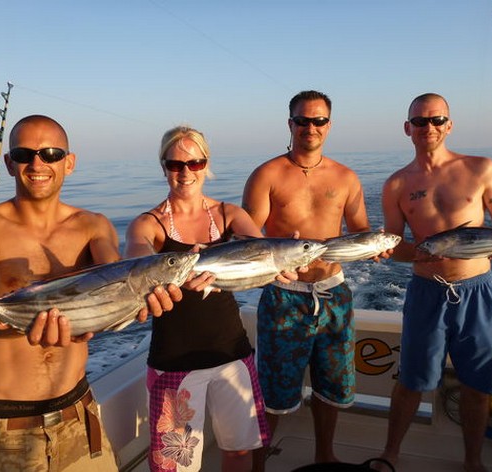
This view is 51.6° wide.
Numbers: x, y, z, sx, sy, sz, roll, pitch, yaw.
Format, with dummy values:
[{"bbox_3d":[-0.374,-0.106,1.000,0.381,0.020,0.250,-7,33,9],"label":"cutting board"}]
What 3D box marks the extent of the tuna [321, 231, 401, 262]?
[{"bbox_3d":[0.354,0.053,1.770,0.362,0.100,0.065,-13,6,16],"label":"tuna"}]

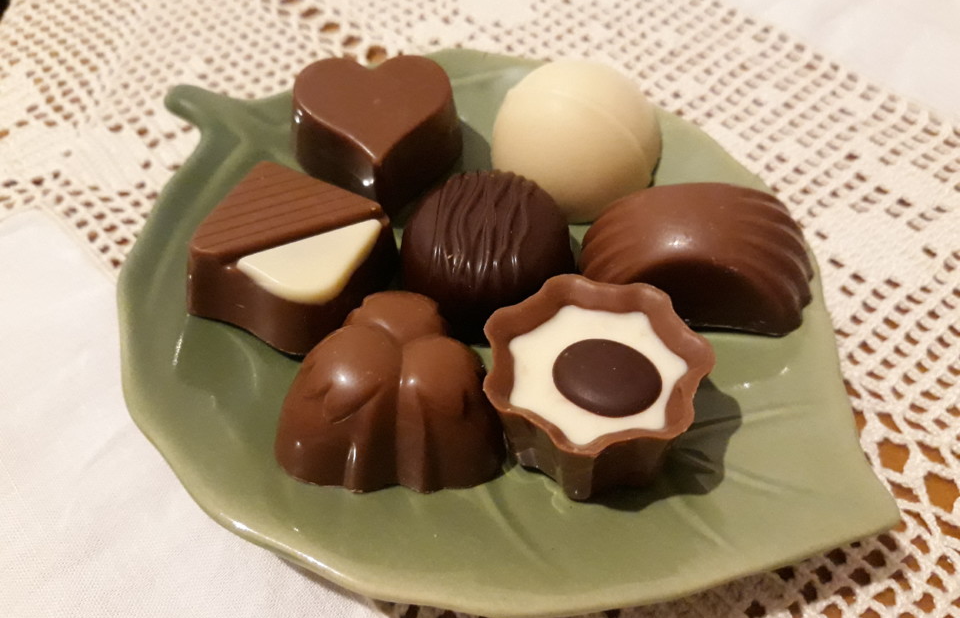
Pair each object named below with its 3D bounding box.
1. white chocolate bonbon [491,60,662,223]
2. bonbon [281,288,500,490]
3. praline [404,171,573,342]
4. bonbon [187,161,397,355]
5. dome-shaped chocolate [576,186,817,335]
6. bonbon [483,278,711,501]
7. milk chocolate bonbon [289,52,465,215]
[{"bbox_3d":[0.019,-0.034,0.139,0.033,0.019,0.033,0,54,0],"label":"white chocolate bonbon"},{"bbox_3d":[-0.013,0.007,0.108,0.034,0.019,0.032,0,52,0],"label":"bonbon"},{"bbox_3d":[0.001,-0.012,0.125,0.030,0.018,0.030,0,52,0],"label":"praline"},{"bbox_3d":[-0.031,-0.009,0.123,0.032,0.016,0.033,-8,54,-12],"label":"bonbon"},{"bbox_3d":[0.037,-0.011,0.125,0.039,0.016,0.025,6,52,5],"label":"dome-shaped chocolate"},{"bbox_3d":[0.016,0.013,0.105,0.031,0.018,0.031,-5,48,0],"label":"bonbon"},{"bbox_3d":[-0.019,-0.035,0.142,0.032,0.015,0.033,-6,55,-4],"label":"milk chocolate bonbon"}]

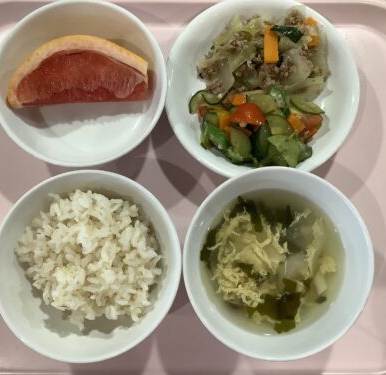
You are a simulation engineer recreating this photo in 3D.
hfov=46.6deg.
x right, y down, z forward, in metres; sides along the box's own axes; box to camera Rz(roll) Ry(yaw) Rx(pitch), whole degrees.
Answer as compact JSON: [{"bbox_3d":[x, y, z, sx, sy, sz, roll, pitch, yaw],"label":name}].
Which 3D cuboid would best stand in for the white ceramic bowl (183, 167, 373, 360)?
[{"bbox_3d":[0.054,0.051,0.319,0.122,0.059,0.122,0,83,-1],"label":"white ceramic bowl"}]

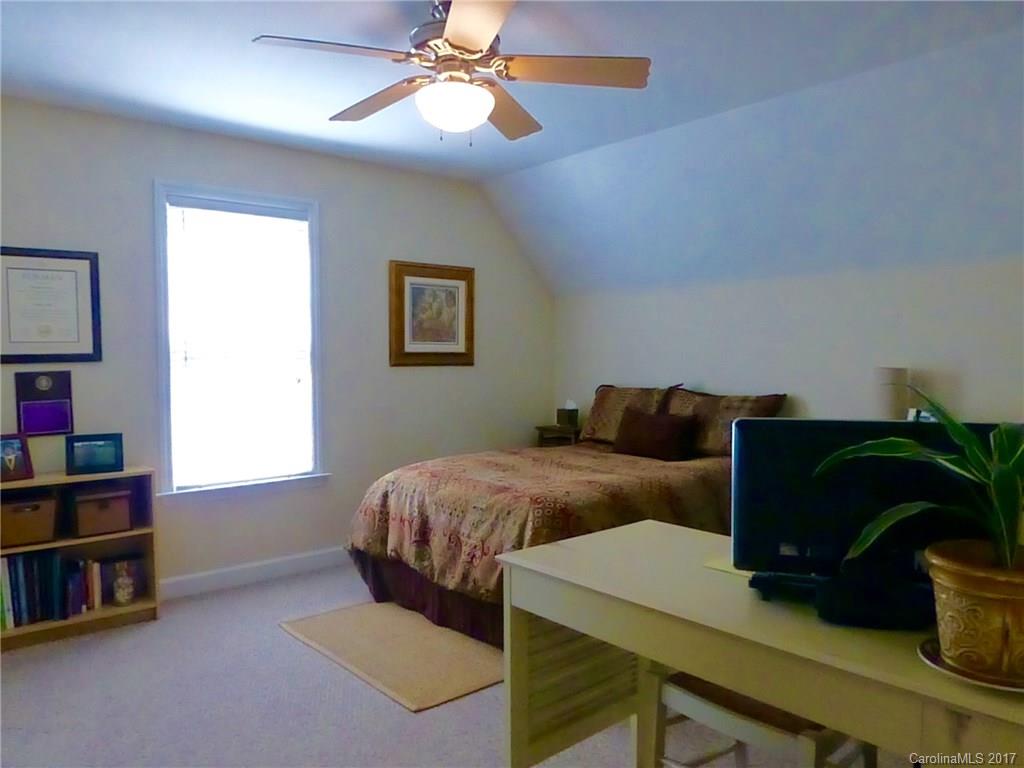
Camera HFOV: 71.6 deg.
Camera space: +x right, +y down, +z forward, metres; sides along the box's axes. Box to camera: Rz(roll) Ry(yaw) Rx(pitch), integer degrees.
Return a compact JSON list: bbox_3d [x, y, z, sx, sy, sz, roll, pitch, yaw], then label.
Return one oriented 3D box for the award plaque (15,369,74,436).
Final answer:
[{"bbox_3d":[-2.194,0.092,3.338,0.225,0.300,0.025,-2,3,-42],"label":"award plaque"}]

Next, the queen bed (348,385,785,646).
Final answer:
[{"bbox_3d":[0.474,0.597,3.867,2.120,1.050,1.540,-2,3,-42],"label":"queen bed"}]

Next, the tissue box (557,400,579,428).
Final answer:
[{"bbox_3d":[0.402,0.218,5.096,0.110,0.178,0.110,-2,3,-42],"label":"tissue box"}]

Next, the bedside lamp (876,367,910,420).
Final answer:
[{"bbox_3d":[1.873,0.156,3.498,0.170,0.475,0.170,-2,3,-42],"label":"bedside lamp"}]

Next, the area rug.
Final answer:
[{"bbox_3d":[-0.461,1.145,3.219,0.720,0.012,1.140,-2,3,-42],"label":"area rug"}]

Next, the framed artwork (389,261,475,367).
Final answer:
[{"bbox_3d":[-0.528,-0.462,4.817,0.690,0.680,0.035,-2,3,-42],"label":"framed artwork"}]

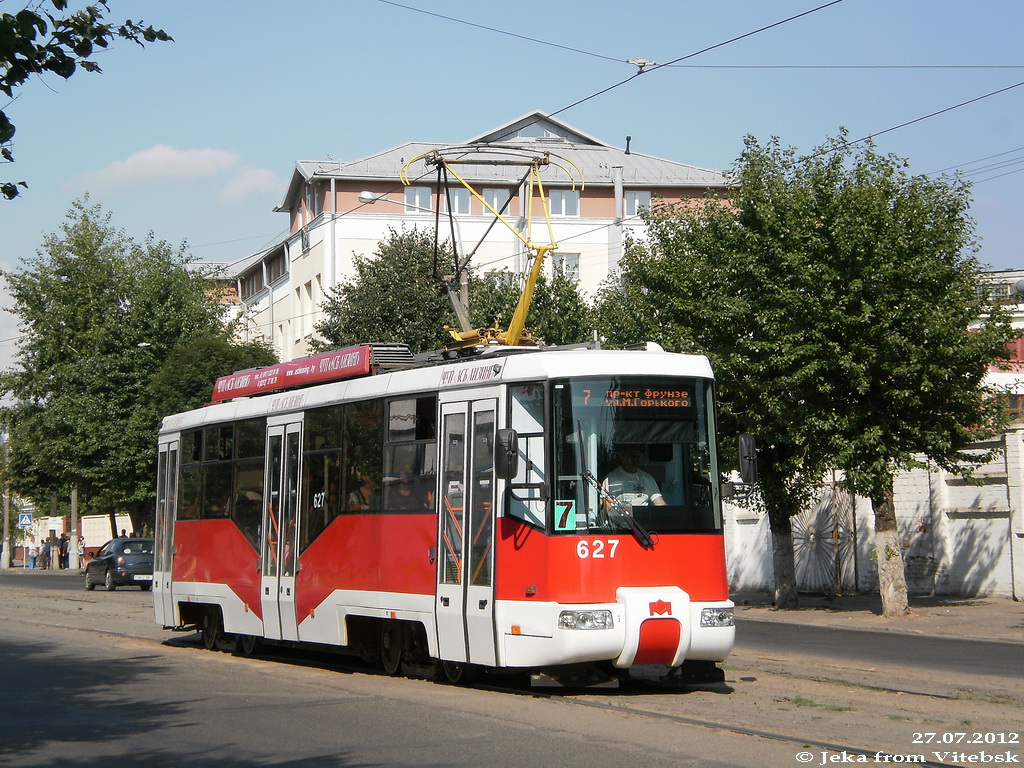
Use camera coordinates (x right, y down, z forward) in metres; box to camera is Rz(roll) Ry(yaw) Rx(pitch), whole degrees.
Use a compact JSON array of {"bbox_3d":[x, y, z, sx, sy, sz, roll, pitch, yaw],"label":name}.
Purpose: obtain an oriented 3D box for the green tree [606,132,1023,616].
[{"bbox_3d":[5.607,-0.201,46.500,8.100,9.100,7.300,0,-4,0],"label":"green tree"}]

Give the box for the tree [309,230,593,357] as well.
[{"bbox_3d":[-1.656,0.682,67.500,7.900,9.900,7.200,0,-4,0],"label":"tree"}]

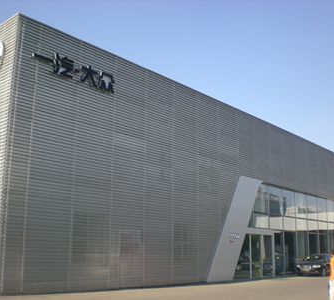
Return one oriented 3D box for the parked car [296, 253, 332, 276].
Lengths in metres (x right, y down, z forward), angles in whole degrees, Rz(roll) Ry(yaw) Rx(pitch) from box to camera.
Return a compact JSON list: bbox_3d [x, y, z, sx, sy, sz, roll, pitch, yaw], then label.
[{"bbox_3d":[11.400,8.460,32.400,1.830,1.460,4.850,-11,-17,42],"label":"parked car"}]

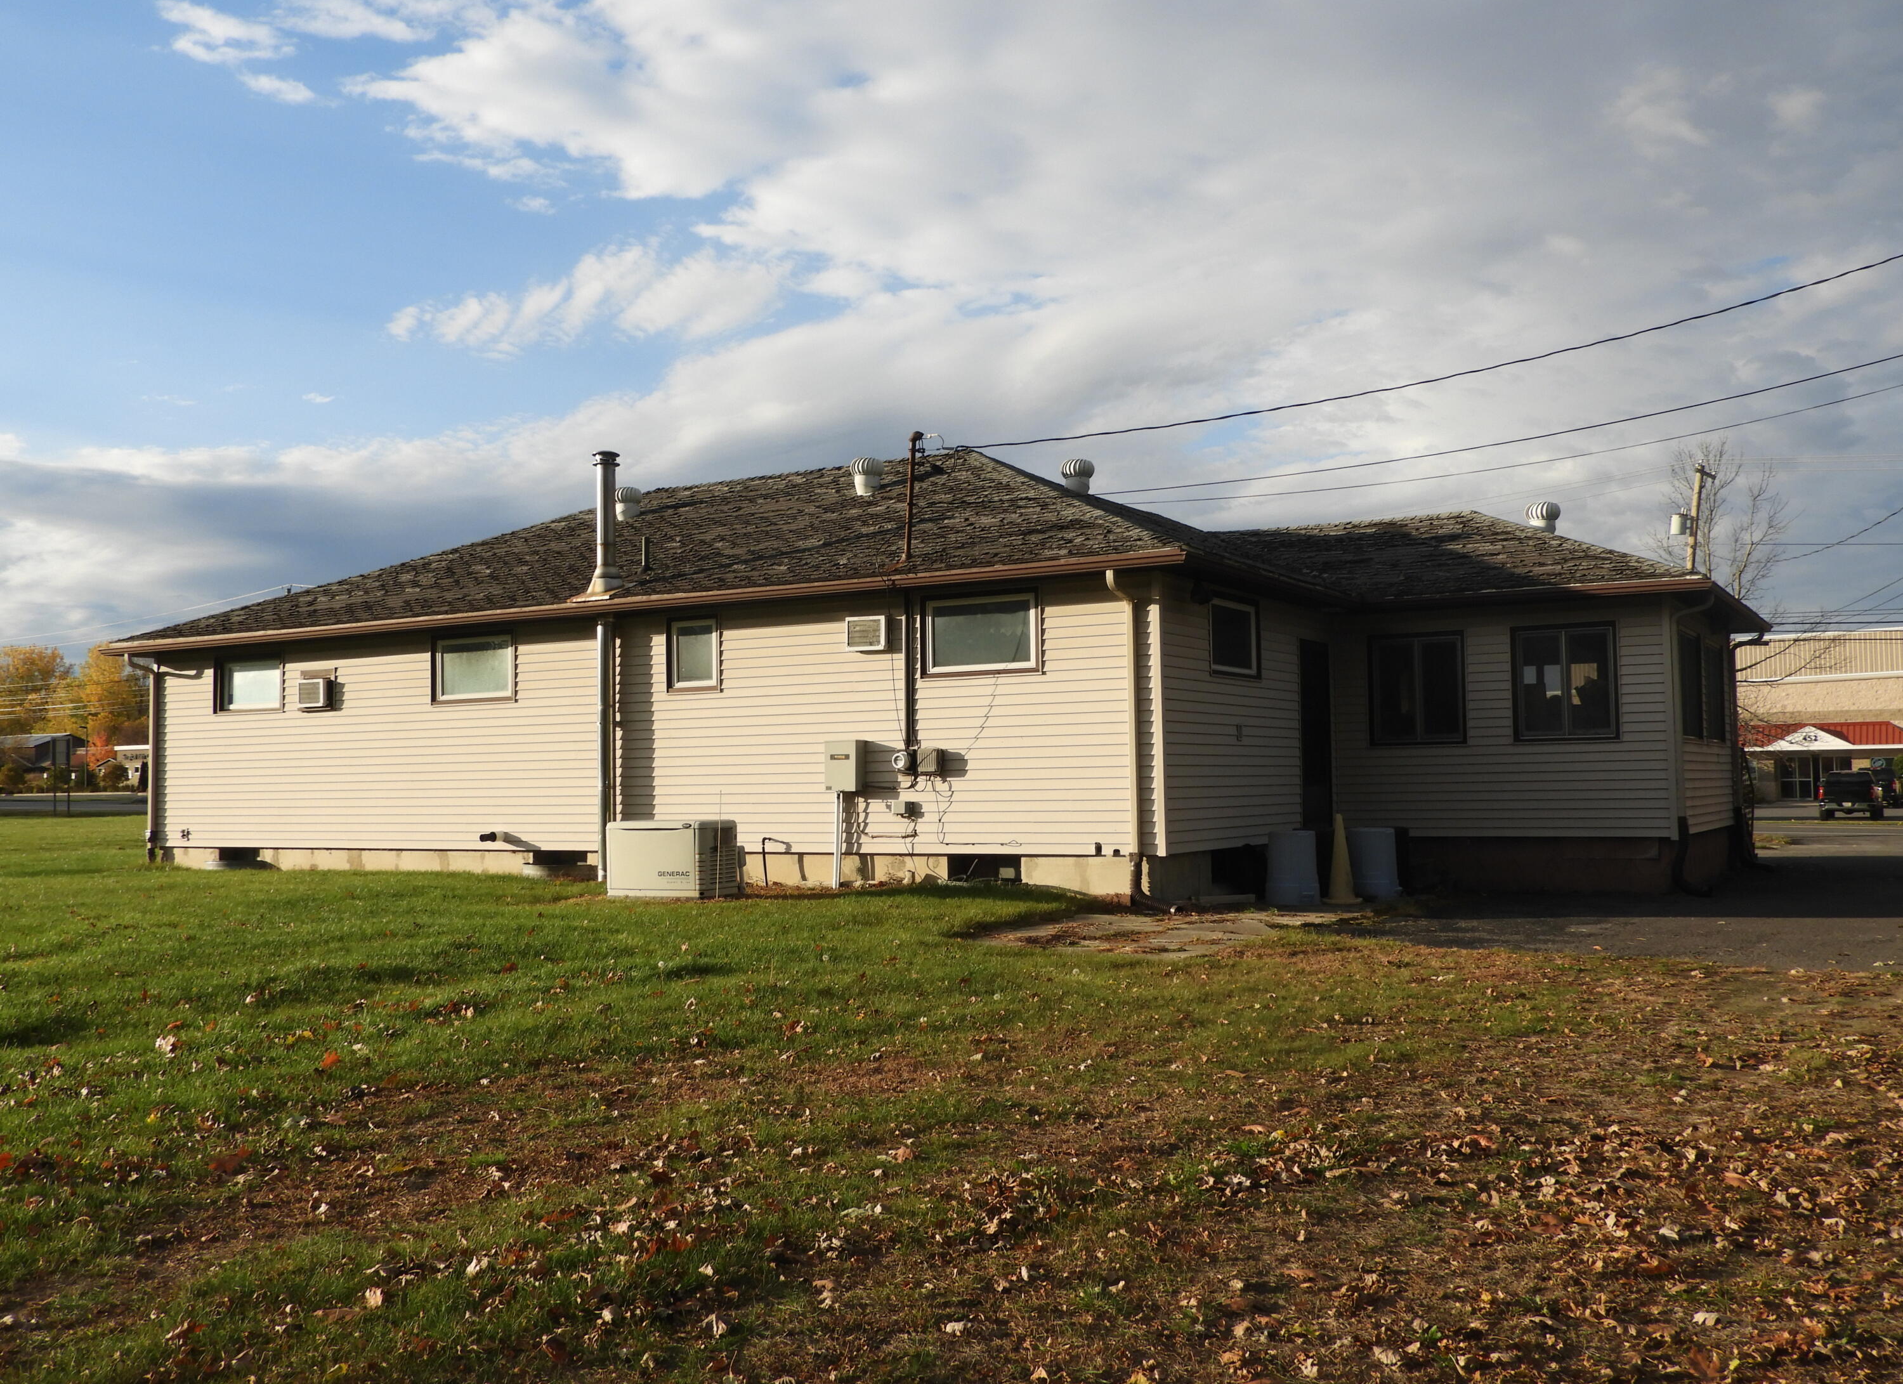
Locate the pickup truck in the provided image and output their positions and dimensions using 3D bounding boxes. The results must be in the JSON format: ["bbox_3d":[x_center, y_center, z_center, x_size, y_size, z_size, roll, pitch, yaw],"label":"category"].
[{"bbox_3d":[36.643,4.194,67.154,2.030,1.920,5.800,-3,-4,32],"label":"pickup truck"}]

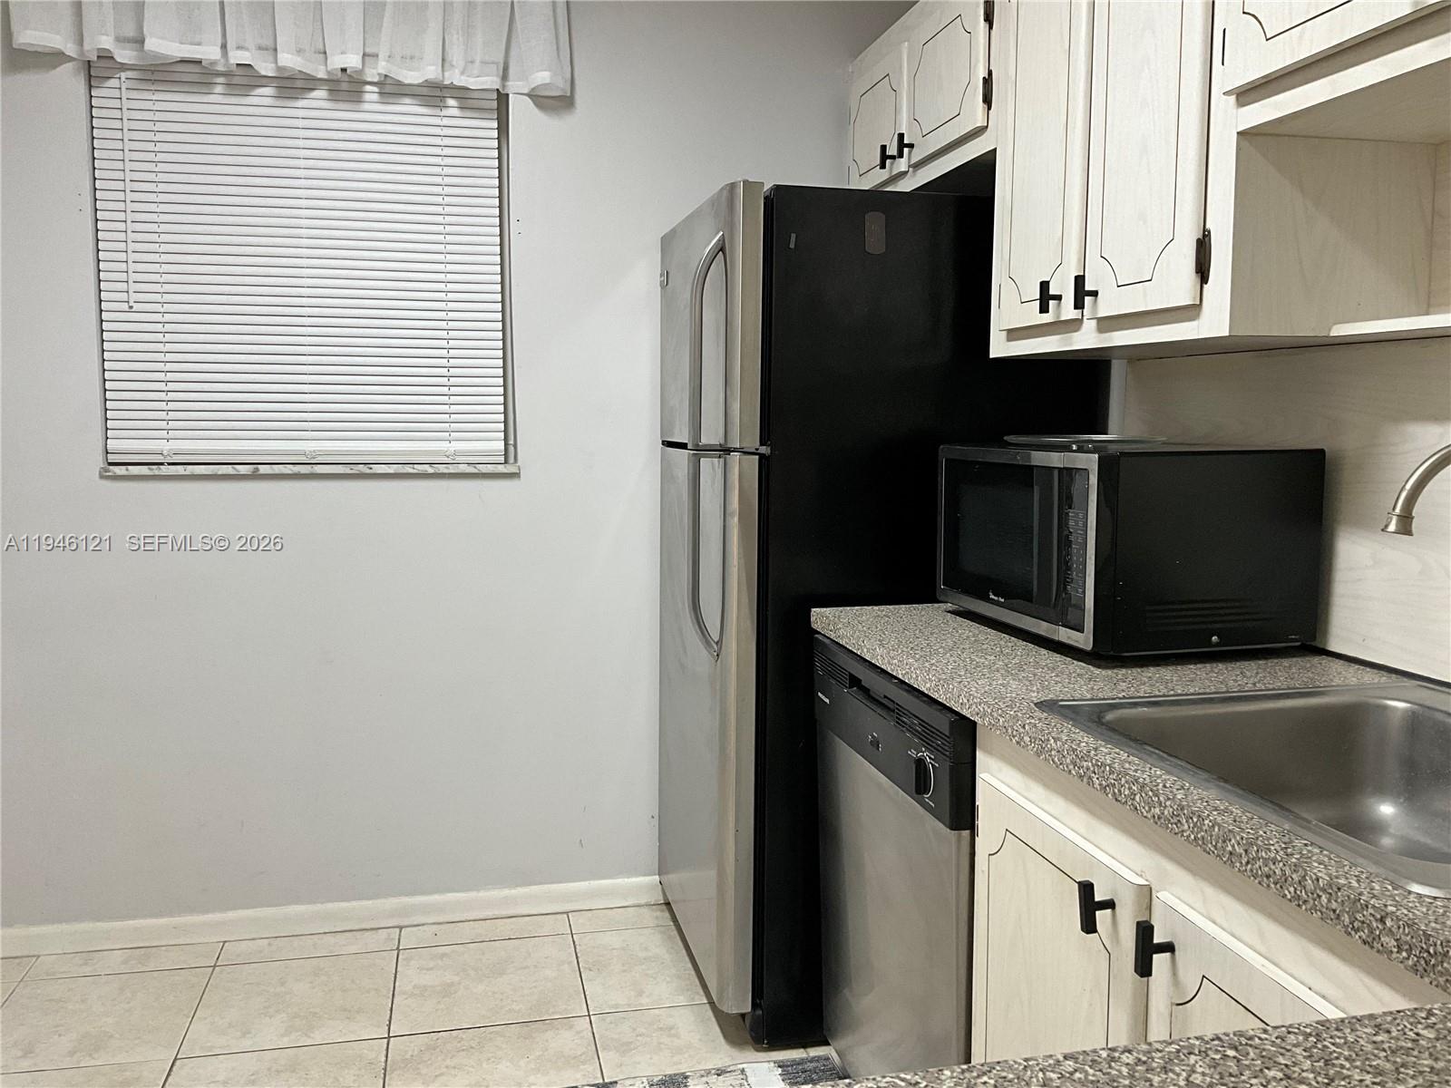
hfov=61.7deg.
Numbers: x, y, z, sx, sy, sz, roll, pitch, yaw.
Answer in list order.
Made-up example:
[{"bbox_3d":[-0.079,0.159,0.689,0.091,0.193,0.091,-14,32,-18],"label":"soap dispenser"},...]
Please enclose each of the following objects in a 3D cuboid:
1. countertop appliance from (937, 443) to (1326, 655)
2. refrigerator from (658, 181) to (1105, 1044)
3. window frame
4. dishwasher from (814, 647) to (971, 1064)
[{"bbox_3d":[0.647,-0.010,2.032,0.388,0.302,0.516,-1,6,-15],"label":"countertop appliance"},{"bbox_3d":[0.272,0.122,2.751,0.823,1.678,0.732,-1,6,-13],"label":"refrigerator"},{"bbox_3d":[-0.964,-0.645,2.801,0.886,0.922,0.040,-1,6,-13],"label":"window frame"},{"bbox_3d":[0.525,0.617,2.030,0.610,0.843,0.612,-1,6,-13],"label":"dishwasher"}]

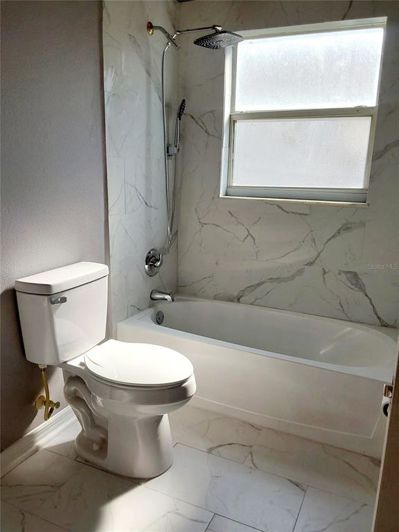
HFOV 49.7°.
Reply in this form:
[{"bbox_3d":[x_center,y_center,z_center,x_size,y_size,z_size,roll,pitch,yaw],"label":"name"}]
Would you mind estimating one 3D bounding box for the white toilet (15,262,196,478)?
[{"bbox_3d":[-0.339,0.454,1.854,0.690,0.790,0.420,7,14,24],"label":"white toilet"}]

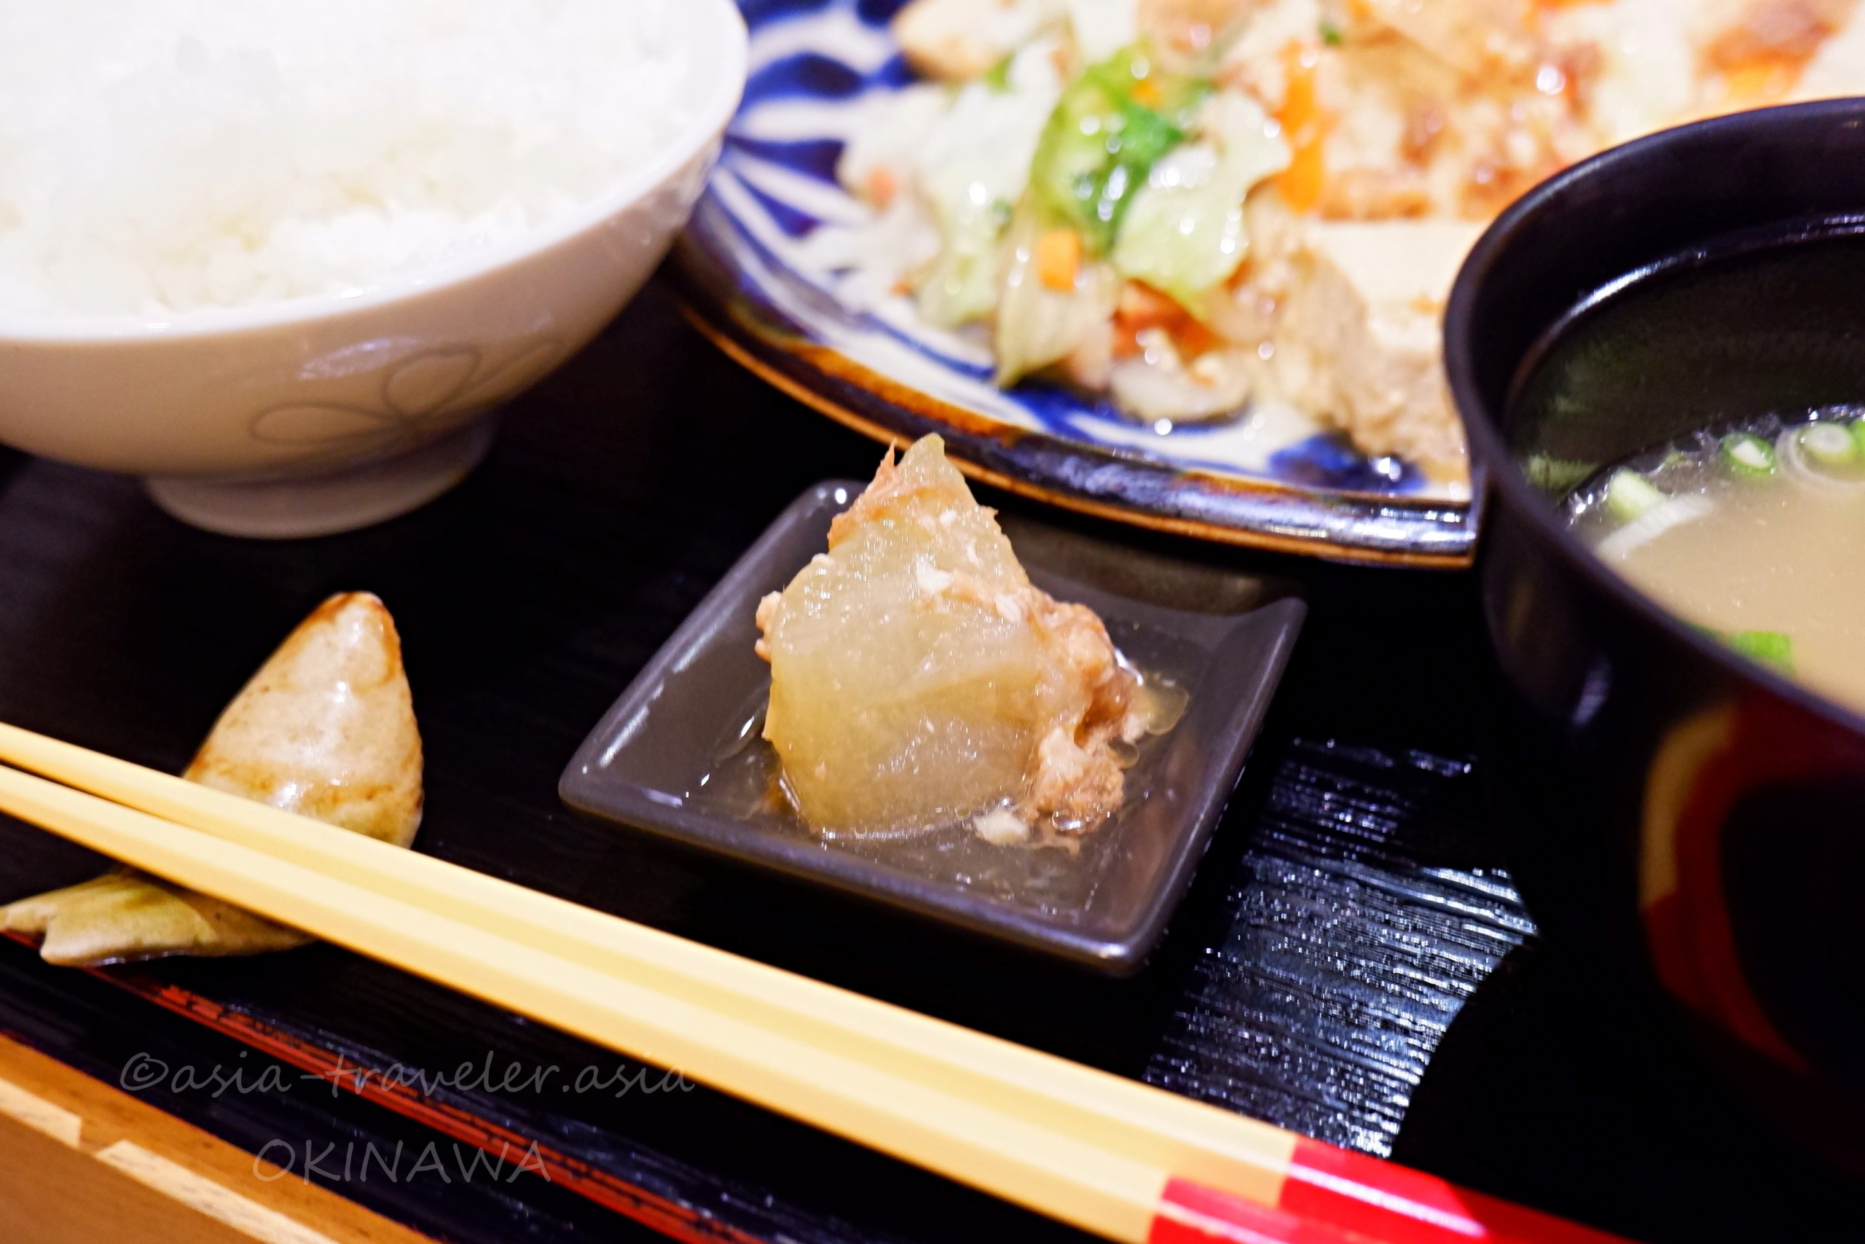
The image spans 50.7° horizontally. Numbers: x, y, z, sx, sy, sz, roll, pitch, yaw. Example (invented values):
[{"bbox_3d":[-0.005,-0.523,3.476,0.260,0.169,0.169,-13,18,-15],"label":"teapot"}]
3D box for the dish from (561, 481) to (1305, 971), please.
[{"bbox_3d":[0.003,0.013,0.227,0.068,0.013,0.068,14,40,19],"label":"dish"}]

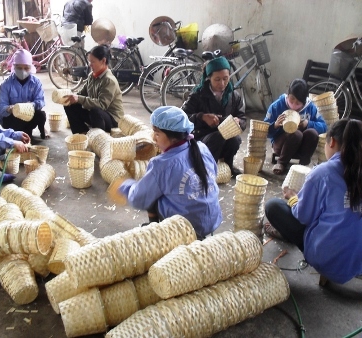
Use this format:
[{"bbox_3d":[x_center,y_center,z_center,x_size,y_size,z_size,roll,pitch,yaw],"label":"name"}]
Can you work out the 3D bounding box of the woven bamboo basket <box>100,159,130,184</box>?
[{"bbox_3d":[-0.541,0.024,3.700,0.205,0.205,0.190,-15,30,-36],"label":"woven bamboo basket"}]

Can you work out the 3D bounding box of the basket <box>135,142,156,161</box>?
[{"bbox_3d":[-0.299,-0.184,3.885,0.200,0.200,0.170,0,20,-8],"label":"basket"}]

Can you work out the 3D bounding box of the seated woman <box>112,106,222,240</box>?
[{"bbox_3d":[-0.076,0.028,2.779,0.620,0.830,0.480,19,25,37],"label":"seated woman"}]

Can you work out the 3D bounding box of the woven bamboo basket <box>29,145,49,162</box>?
[{"bbox_3d":[-1.230,-0.125,3.945,0.170,0.155,0.170,3,20,0],"label":"woven bamboo basket"}]

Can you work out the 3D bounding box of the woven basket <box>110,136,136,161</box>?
[{"bbox_3d":[-0.478,-0.168,3.817,0.200,0.195,0.195,-1,20,-5],"label":"woven basket"}]

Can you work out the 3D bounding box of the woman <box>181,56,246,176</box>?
[{"bbox_3d":[0.314,-0.508,4.092,0.540,0.950,0.650,-5,22,-15],"label":"woman"}]

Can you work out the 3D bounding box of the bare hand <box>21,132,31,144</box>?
[{"bbox_3d":[-1.175,-0.231,3.450,0.100,0.085,0.080,10,21,17],"label":"bare hand"}]

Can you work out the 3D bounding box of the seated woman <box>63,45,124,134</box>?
[{"bbox_3d":[-0.912,-0.867,4.942,0.690,0.940,0.490,-9,24,-26],"label":"seated woman"}]

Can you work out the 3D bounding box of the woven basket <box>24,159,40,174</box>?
[{"bbox_3d":[-1.198,0.008,3.664,0.155,0.140,0.155,0,22,0],"label":"woven basket"}]

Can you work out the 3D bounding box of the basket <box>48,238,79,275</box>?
[{"bbox_3d":[-0.632,0.469,2.470,0.165,0.165,0.190,5,39,4],"label":"basket"}]

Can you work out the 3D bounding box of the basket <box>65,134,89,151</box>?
[{"bbox_3d":[-0.911,-0.174,3.970,0.200,0.175,0.200,3,20,0],"label":"basket"}]

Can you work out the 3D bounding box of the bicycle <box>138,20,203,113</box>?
[{"bbox_3d":[0.109,-1.271,6.046,1.600,1.020,0.550,-13,26,-38],"label":"bicycle"}]

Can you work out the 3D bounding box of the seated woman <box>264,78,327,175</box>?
[{"bbox_3d":[1.032,-0.440,4.186,0.530,0.790,0.630,8,22,15],"label":"seated woman"}]

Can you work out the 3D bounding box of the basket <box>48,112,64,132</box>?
[{"bbox_3d":[-1.357,-0.497,4.924,0.142,0.172,0.142,3,20,0],"label":"basket"}]

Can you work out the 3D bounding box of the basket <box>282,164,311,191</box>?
[{"bbox_3d":[0.685,0.064,2.630,0.180,0.155,0.180,11,24,-5],"label":"basket"}]

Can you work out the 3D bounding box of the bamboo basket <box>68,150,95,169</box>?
[{"bbox_3d":[-0.757,-0.034,3.462,0.200,0.165,0.200,3,20,0],"label":"bamboo basket"}]

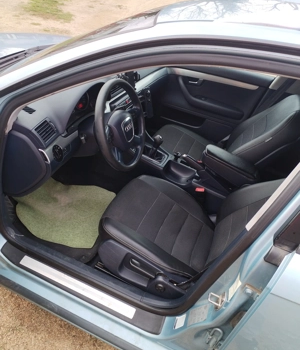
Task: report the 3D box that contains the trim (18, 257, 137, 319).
[{"bbox_3d":[-0.300,0.450,1.216,0.525,0.012,0.041,20,37,13],"label":"trim"}]

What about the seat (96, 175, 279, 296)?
[{"bbox_3d":[0.303,0.110,1.211,0.905,0.910,0.528,20,37,13],"label":"seat"}]

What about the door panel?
[{"bbox_3d":[0.353,-0.492,2.145,0.845,0.590,0.130,20,37,13],"label":"door panel"}]

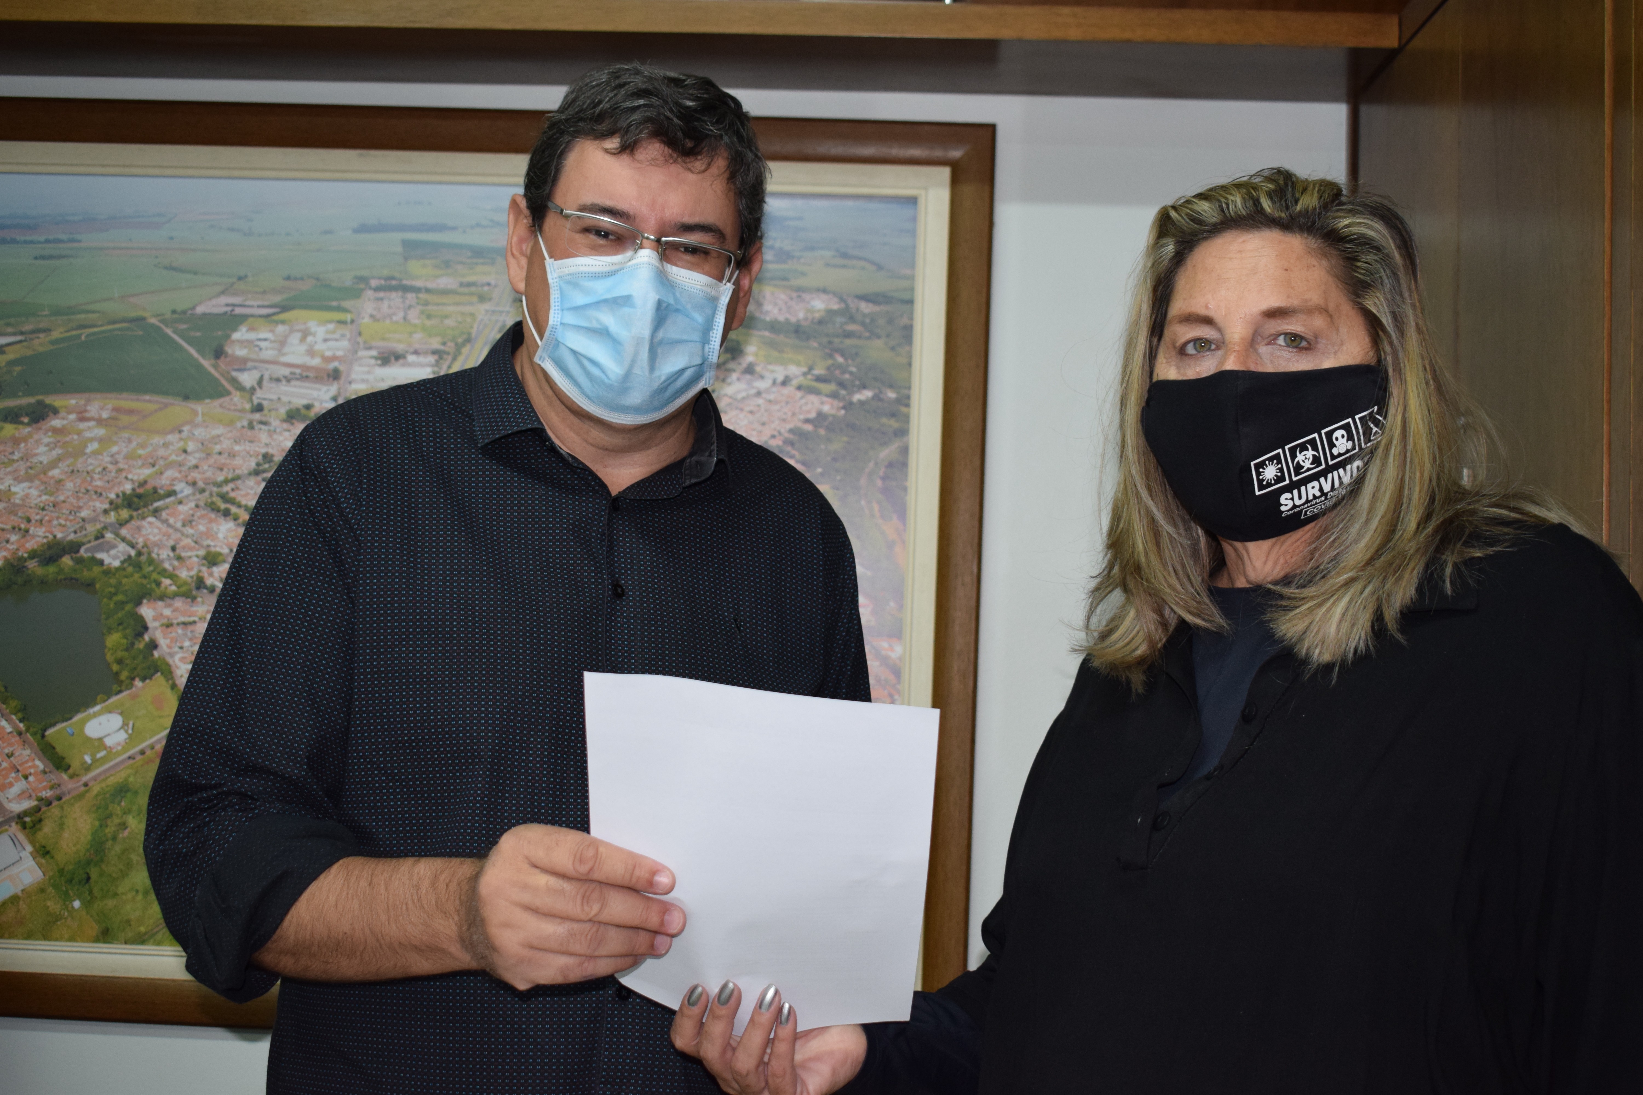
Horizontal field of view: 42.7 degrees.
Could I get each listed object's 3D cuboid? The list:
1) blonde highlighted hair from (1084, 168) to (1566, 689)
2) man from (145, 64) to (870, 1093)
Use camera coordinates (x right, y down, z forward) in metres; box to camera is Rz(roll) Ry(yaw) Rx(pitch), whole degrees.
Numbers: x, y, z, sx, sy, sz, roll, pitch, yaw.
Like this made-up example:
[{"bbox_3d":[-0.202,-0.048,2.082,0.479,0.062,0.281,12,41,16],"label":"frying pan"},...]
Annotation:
[{"bbox_3d":[0.368,-0.090,1.510,0.310,0.370,0.270,-1,-3,27],"label":"blonde highlighted hair"},{"bbox_3d":[-0.250,0.510,1.550,0.580,1.740,0.460,2,-3,-12],"label":"man"}]

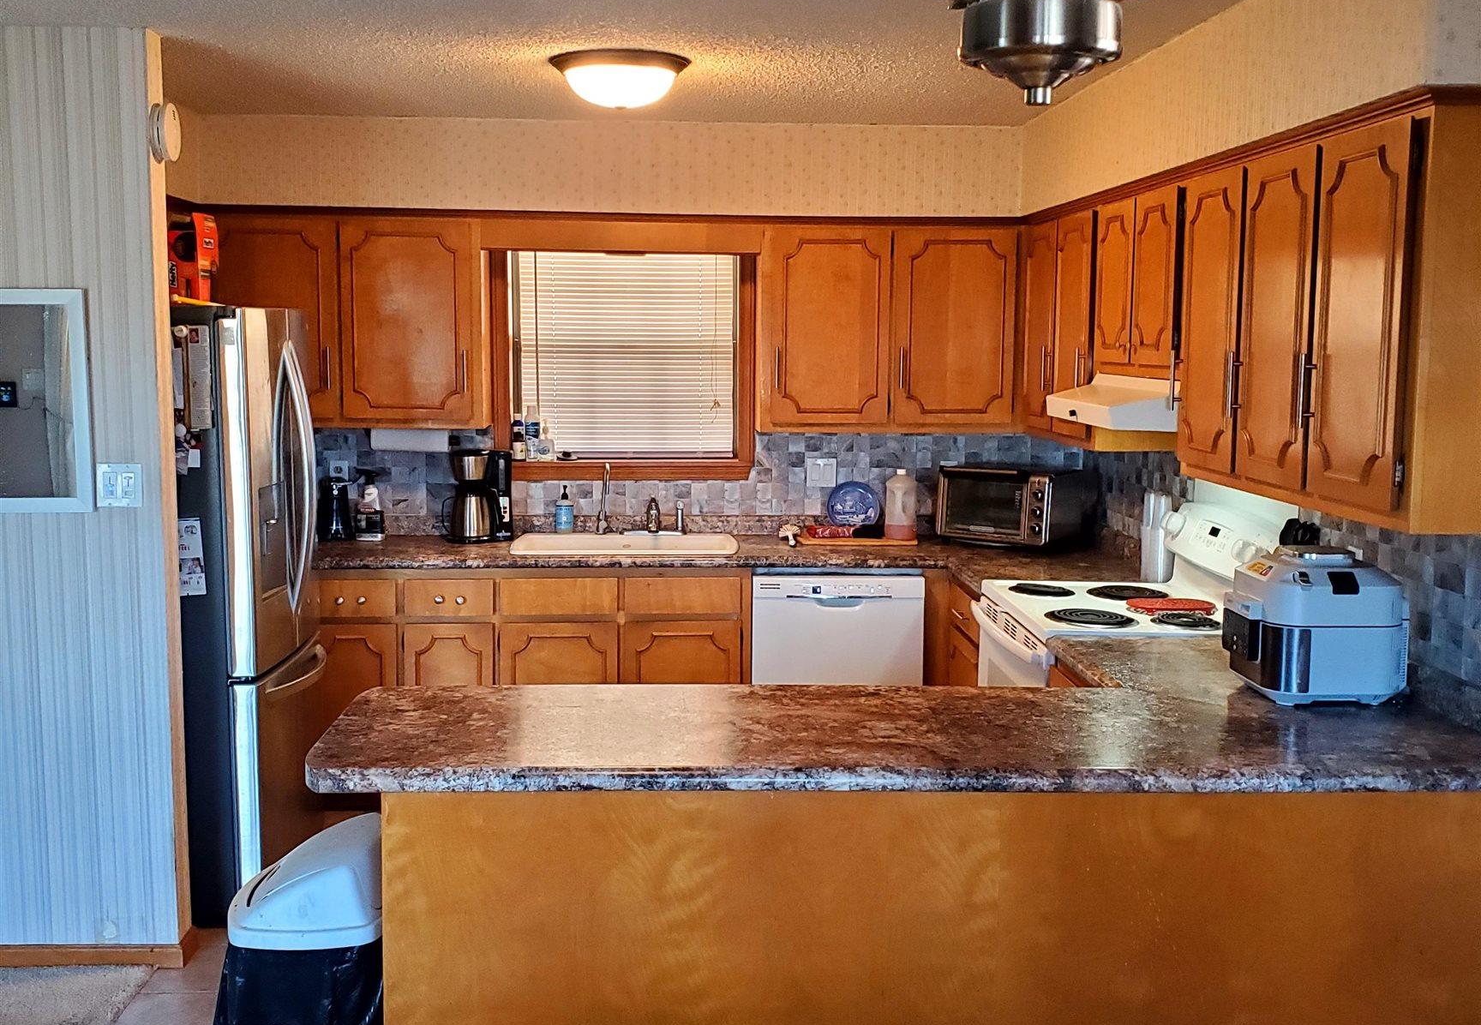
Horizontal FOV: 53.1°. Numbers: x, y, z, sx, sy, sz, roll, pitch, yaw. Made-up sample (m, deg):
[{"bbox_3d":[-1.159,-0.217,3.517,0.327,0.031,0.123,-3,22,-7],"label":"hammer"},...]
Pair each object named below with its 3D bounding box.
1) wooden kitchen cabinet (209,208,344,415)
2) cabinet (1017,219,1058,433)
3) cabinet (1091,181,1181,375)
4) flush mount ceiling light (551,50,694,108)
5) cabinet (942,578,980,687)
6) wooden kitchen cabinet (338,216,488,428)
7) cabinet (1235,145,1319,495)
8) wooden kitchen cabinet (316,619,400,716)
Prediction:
[{"bbox_3d":[-1.684,-0.705,5.427,0.477,0.755,0.320,0,7,-3],"label":"wooden kitchen cabinet"},{"bbox_3d":[1.178,-0.644,5.191,0.320,0.750,0.470,0,7,-3],"label":"cabinet"},{"bbox_3d":[1.233,-0.633,4.117,0.320,0.525,0.730,0,7,-3],"label":"cabinet"},{"bbox_3d":[-0.329,-1.182,4.085,0.390,0.140,0.390,0,7,-3],"label":"flush mount ceiling light"},{"bbox_3d":[1.025,0.645,4.954,0.570,0.760,0.480,0,7,-3],"label":"cabinet"},{"bbox_3d":[-1.177,-0.703,5.453,0.532,0.755,0.320,0,7,-3],"label":"wooden kitchen cabinet"},{"bbox_3d":[1.314,-0.414,3.235,0.310,0.710,0.360,0,7,-3],"label":"cabinet"},{"bbox_3d":[-1.345,0.665,5.393,0.310,0.630,0.550,0,7,-3],"label":"wooden kitchen cabinet"}]

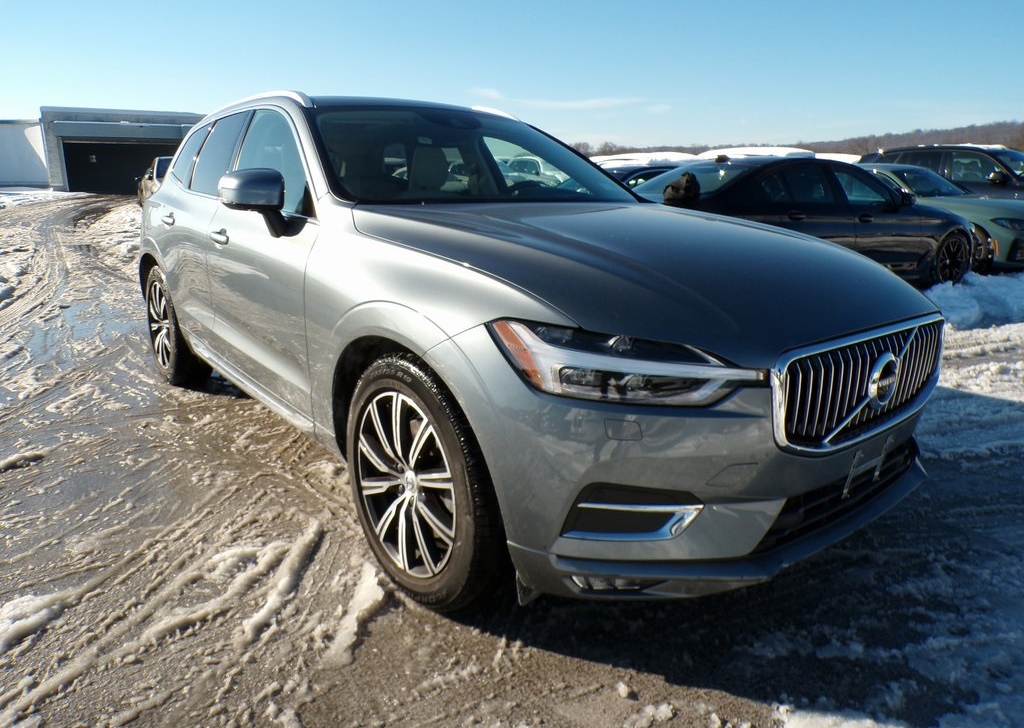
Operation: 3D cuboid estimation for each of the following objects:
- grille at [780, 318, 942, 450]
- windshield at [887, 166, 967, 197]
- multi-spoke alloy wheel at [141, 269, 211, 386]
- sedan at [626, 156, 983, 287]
[{"bbox_3d":[0.945,0.044,1.835,0.820,0.280,0.130,-9,17,-37],"label":"grille"},{"bbox_3d":[6.090,-2.645,10.400,1.340,0.150,0.790,-7,45,-31],"label":"windshield"},{"bbox_3d":[-1.976,-0.235,4.219,0.250,0.730,0.730,-9,17,-37],"label":"multi-spoke alloy wheel"},{"bbox_3d":[3.279,-1.643,8.251,4.930,1.470,1.868,-6,15,-26],"label":"sedan"}]

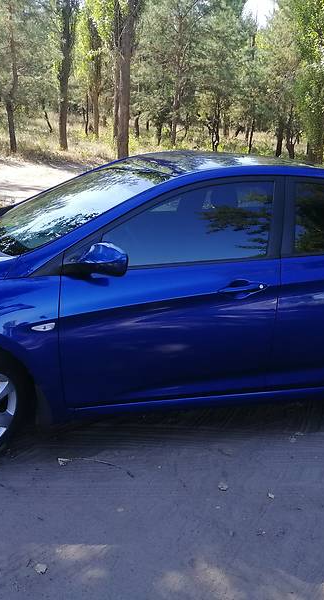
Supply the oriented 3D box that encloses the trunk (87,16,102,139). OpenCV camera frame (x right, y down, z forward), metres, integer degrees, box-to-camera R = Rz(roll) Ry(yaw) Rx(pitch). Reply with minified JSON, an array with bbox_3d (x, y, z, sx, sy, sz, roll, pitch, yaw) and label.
[{"bbox_3d":[-3.195,-10.496,28.581,0.599,5.429,0.431,2,18,-7],"label":"trunk"}]

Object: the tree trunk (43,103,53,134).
[{"bbox_3d":[-5.881,-9.378,30.941,0.166,1.533,0.183,-14,20,-6],"label":"tree trunk"}]

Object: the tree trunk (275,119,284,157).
[{"bbox_3d":[4.874,-6.677,24.873,0.324,1.593,0.276,7,18,9],"label":"tree trunk"}]

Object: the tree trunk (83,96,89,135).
[{"bbox_3d":[-3.646,-8.861,28.733,0.137,1.830,0.137,1,17,-7],"label":"tree trunk"}]

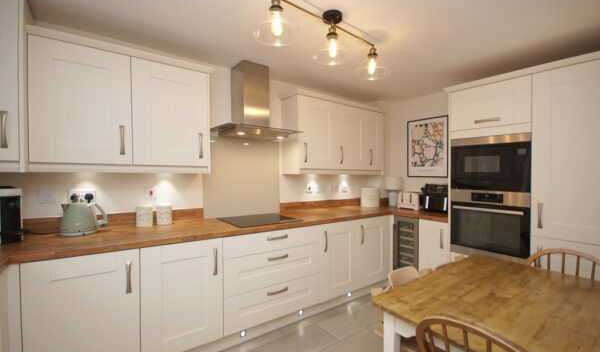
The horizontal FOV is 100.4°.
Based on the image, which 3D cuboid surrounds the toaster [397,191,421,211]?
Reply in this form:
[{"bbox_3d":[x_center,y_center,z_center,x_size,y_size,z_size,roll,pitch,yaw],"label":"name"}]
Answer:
[{"bbox_3d":[1.429,0.312,3.168,0.270,0.200,0.265,0,0,-43],"label":"toaster"}]

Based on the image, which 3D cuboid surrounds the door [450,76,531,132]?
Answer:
[{"bbox_3d":[1.628,-0.602,2.168,0.030,0.373,0.584,0,0,-34],"label":"door"}]

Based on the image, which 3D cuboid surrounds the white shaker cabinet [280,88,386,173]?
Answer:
[{"bbox_3d":[0.438,-0.427,2.941,1.295,0.830,0.370,0,0,-34],"label":"white shaker cabinet"}]

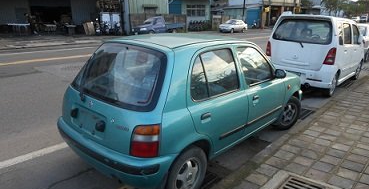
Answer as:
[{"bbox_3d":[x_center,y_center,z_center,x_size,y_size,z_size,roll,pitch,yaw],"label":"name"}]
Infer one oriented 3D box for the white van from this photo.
[{"bbox_3d":[3.613,-1.169,7.093,1.620,1.680,3.500,15,21,40],"label":"white van"}]

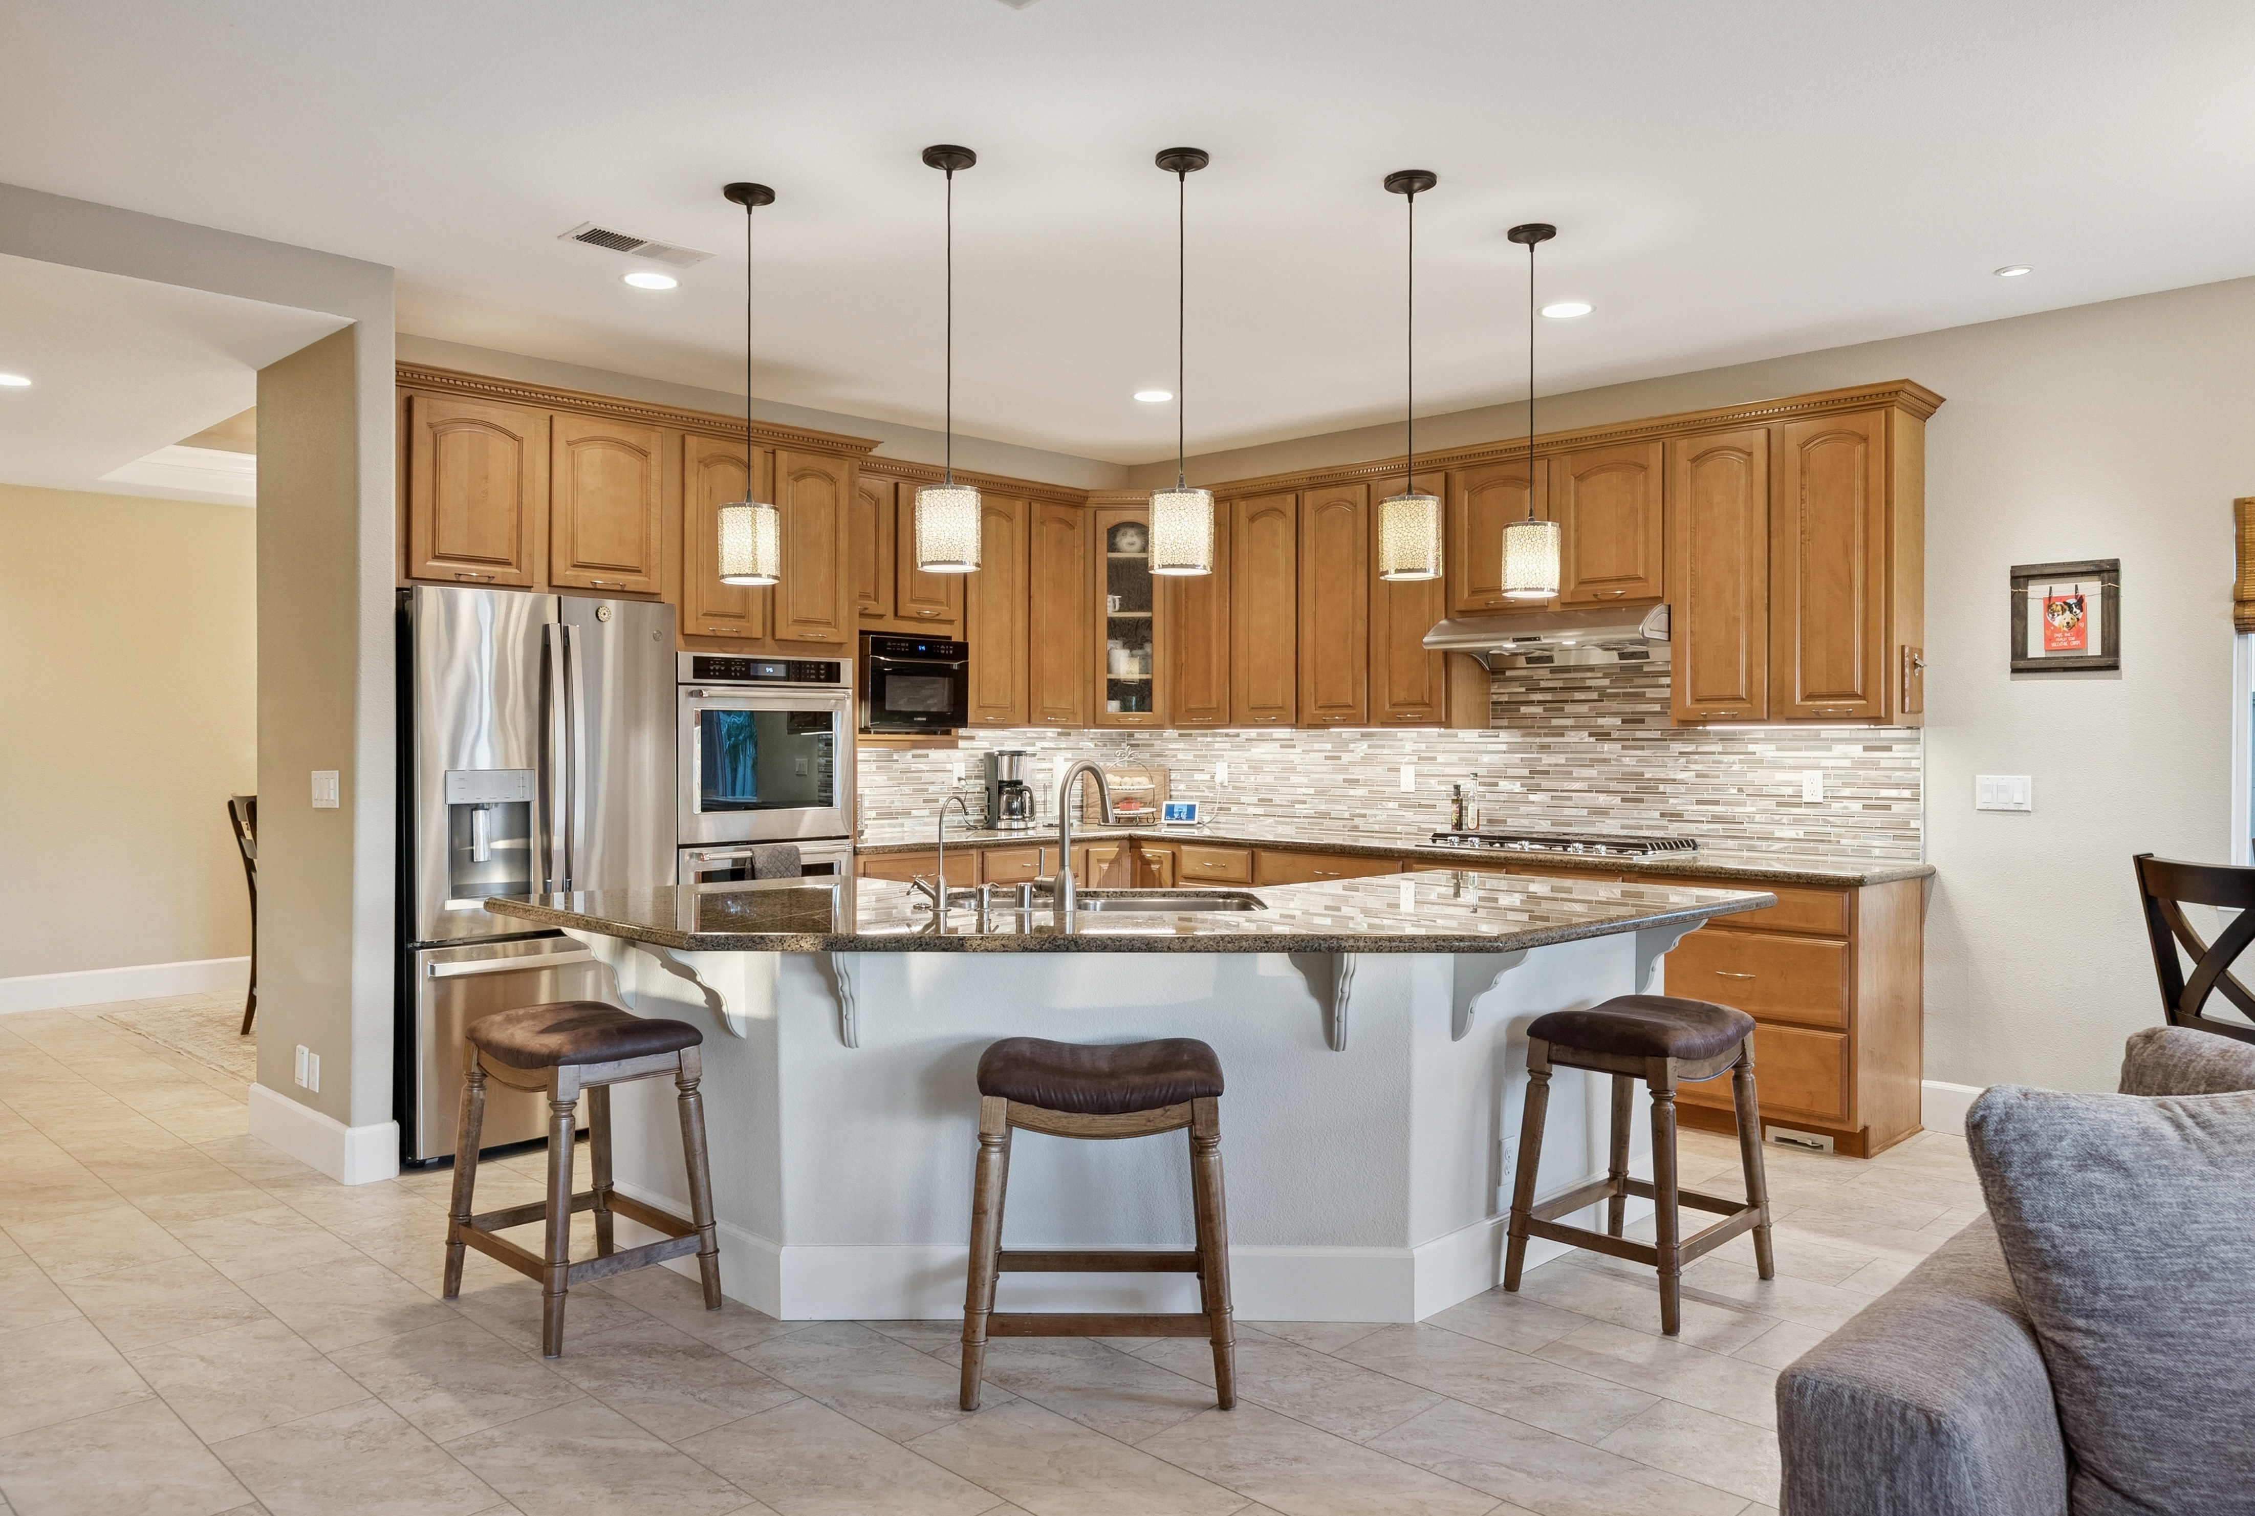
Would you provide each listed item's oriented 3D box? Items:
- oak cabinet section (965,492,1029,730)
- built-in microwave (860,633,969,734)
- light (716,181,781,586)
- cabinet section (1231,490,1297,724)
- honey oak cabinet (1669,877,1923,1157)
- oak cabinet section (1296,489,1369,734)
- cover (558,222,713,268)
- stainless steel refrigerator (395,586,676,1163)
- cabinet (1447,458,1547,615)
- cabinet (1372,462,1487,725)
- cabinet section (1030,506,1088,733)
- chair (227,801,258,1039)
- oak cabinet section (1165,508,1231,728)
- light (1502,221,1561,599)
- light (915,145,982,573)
[{"bbox_3d":[-0.696,-0.652,6.862,0.318,1.039,0.385,1,1,44],"label":"oak cabinet section"},{"bbox_3d":[-1.018,-0.295,6.425,0.490,0.400,0.520,1,1,44],"label":"built-in microwave"},{"bbox_3d":[-0.964,-0.946,3.850,0.160,0.990,0.160,0,1,0],"label":"light"},{"bbox_3d":[0.728,-0.652,6.901,0.389,1.039,0.336,1,1,44],"label":"cabinet section"},{"bbox_3d":[2.238,0.839,5.227,0.766,0.876,0.630,0,1,44],"label":"honey oak cabinet"},{"bbox_3d":[1.006,-0.649,6.633,0.383,1.039,0.336,1,1,44],"label":"oak cabinet section"},{"bbox_3d":[-1.381,-1.442,4.269,0.180,0.015,0.395,1,1,44],"label":"cover"},{"bbox_3d":[-2.114,0.375,5.166,0.750,1.790,0.900,1,1,44],"label":"stainless steel refrigerator"},{"bbox_3d":[1.570,-0.862,6.023,0.430,0.580,0.360,1,1,44],"label":"cabinet"},{"bbox_3d":[1.274,-0.646,6.309,0.390,1.050,0.360,1,1,44],"label":"cabinet"},{"bbox_3d":[-0.430,-0.655,7.138,0.318,1.039,0.380,1,1,44],"label":"cabinet section"},{"bbox_3d":[-3.699,0.720,6.864,0.480,1.075,0.600,0,1,44],"label":"chair"},{"bbox_3d":[0.453,-0.656,7.165,0.373,1.039,0.336,1,1,44],"label":"oak cabinet section"},{"bbox_3d":[1.130,-0.963,4.214,0.160,1.010,0.160,0,1,44],"label":"light"},{"bbox_3d":[-0.425,-0.943,3.609,0.160,0.990,0.160,0,1,0],"label":"light"}]

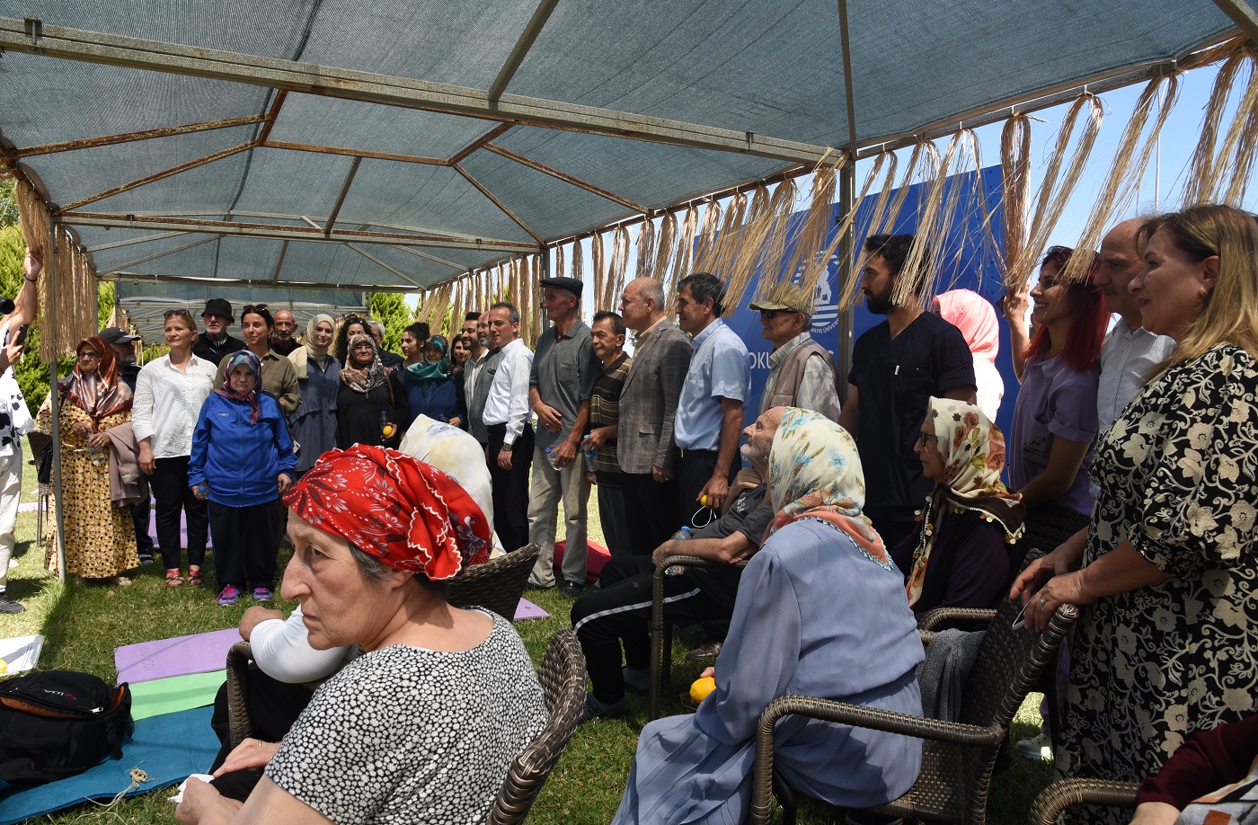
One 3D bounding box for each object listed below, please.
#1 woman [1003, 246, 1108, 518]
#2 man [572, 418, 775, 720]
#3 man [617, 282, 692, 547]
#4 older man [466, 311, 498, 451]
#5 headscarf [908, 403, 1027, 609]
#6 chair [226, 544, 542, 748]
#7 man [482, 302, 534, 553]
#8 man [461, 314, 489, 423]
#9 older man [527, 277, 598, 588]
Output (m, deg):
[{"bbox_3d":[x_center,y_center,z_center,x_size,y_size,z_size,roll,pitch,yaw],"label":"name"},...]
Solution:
[{"bbox_3d":[1.355,0.291,2.720,0.370,1.646,0.480,0,3,-7],"label":"woman"},{"bbox_3d":[0.230,0.528,3.014,0.880,1.140,0.560,0,3,3],"label":"man"},{"bbox_3d":[0.130,0.189,4.097,0.360,1.695,0.520,-1,3,-22],"label":"man"},{"bbox_3d":[-0.965,0.148,5.517,0.320,1.619,0.500,-3,4,-40],"label":"older man"},{"bbox_3d":[0.965,0.255,2.410,0.330,0.600,0.320,1,3,16],"label":"headscarf"},{"bbox_3d":[-0.555,0.738,2.024,0.600,0.830,0.570,2,4,35],"label":"chair"},{"bbox_3d":[-0.714,0.166,5.017,0.340,1.639,0.500,-2,4,-32],"label":"man"},{"bbox_3d":[-1.102,0.107,6.015,0.500,1.644,0.320,3,4,43],"label":"man"},{"bbox_3d":[-0.381,0.113,4.794,0.380,1.769,0.540,-3,4,-40],"label":"older man"}]

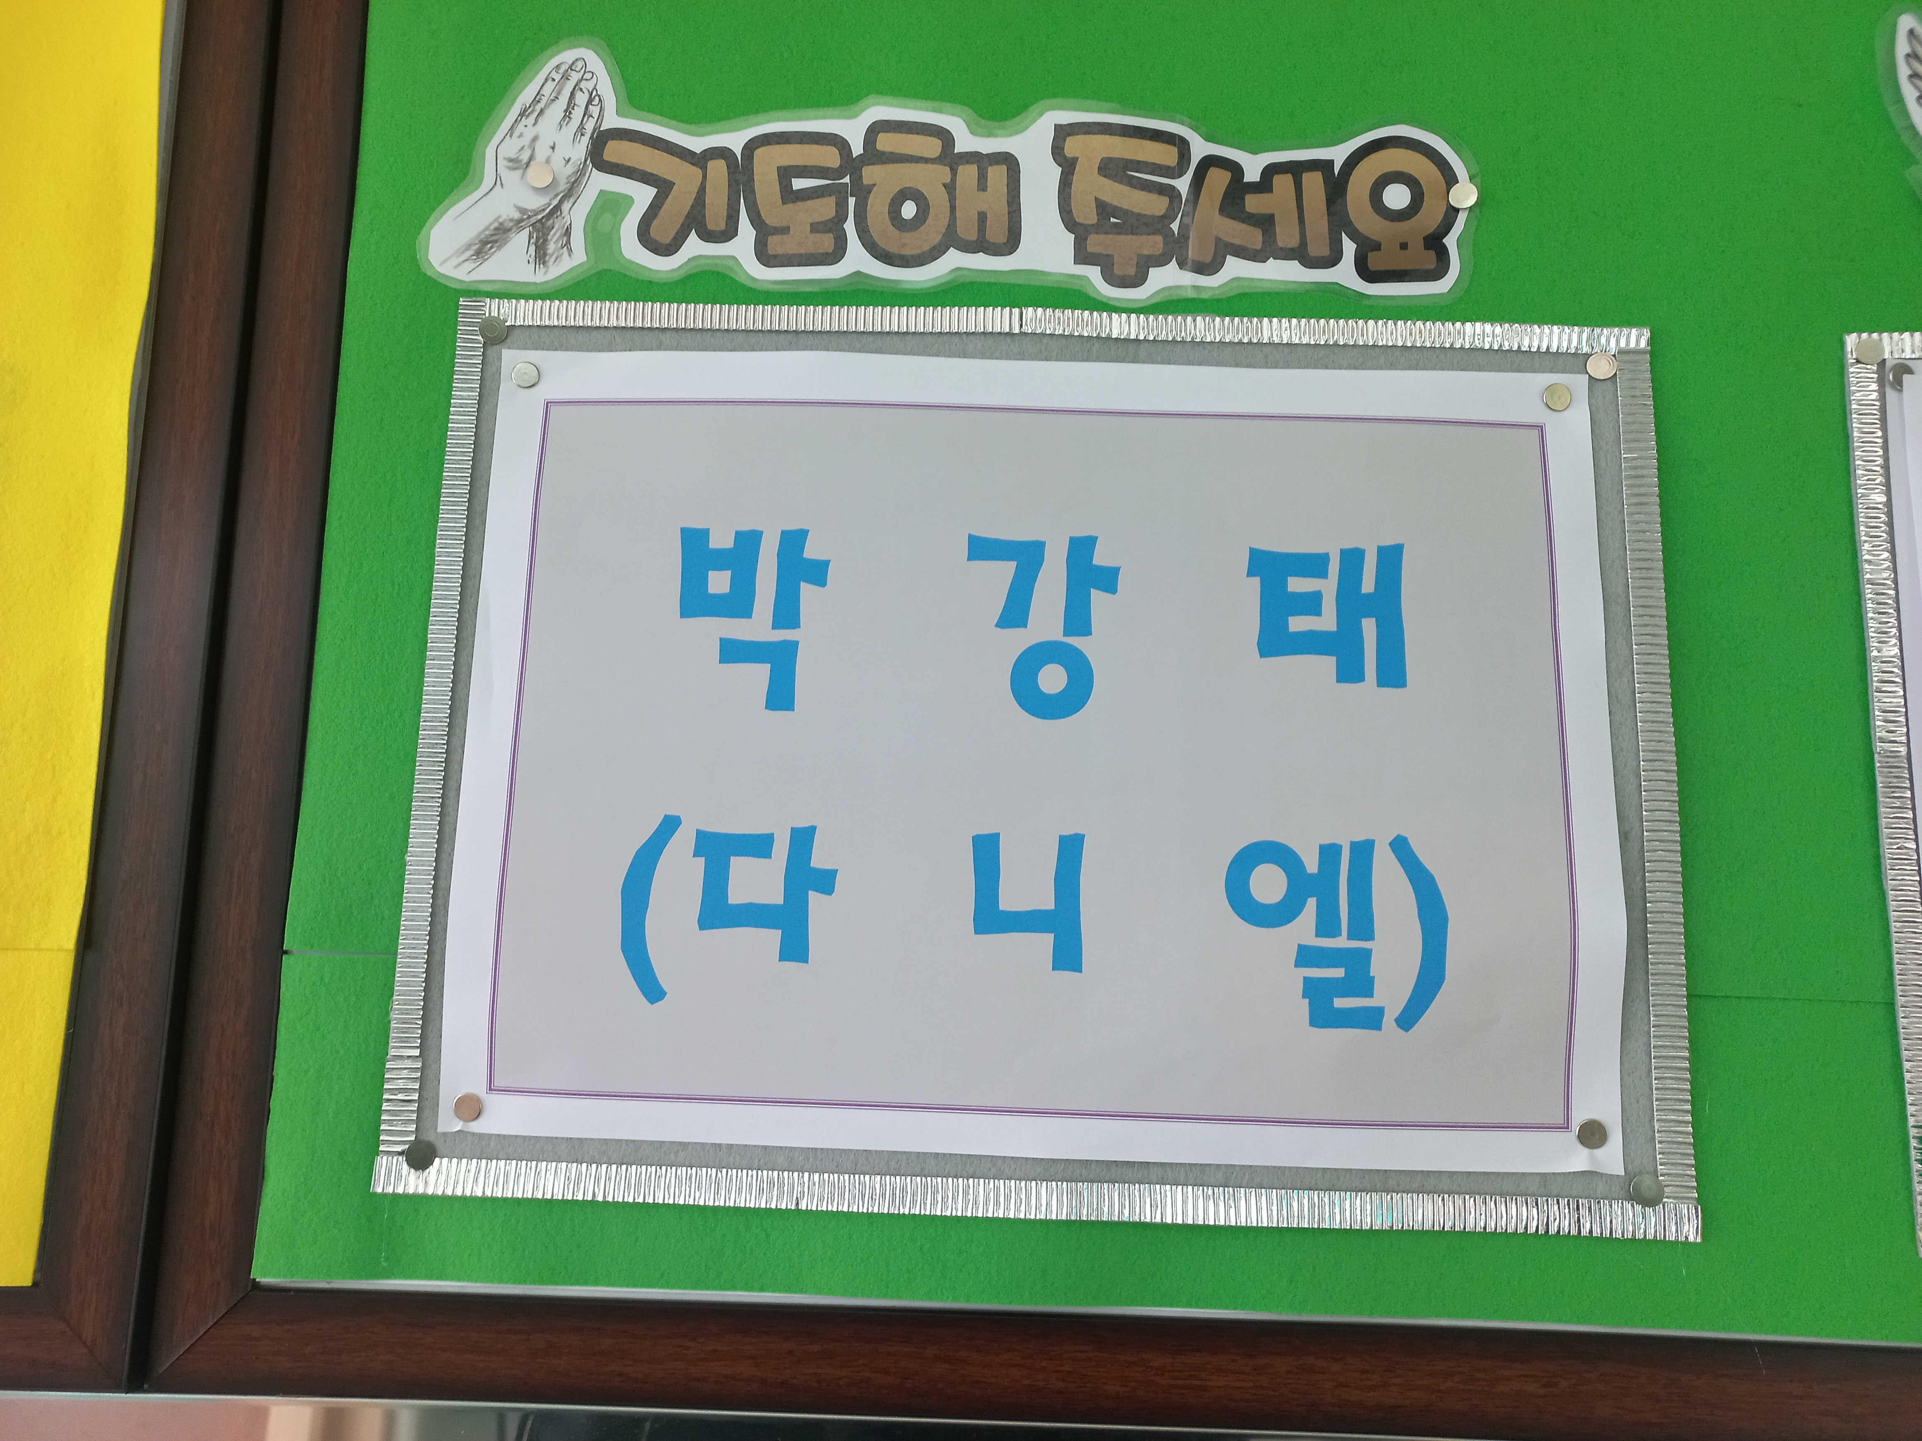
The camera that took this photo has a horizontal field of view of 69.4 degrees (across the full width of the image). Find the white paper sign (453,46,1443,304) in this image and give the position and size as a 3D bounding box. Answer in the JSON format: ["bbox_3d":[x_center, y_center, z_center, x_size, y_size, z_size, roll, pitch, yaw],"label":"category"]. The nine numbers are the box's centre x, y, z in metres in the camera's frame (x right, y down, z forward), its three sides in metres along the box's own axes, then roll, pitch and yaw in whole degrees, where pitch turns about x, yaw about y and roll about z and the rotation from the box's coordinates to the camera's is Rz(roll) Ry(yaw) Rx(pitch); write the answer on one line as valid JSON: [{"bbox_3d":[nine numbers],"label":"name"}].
[{"bbox_3d":[-0.005,-0.220,0.549,0.415,0.107,0.007,2,-9,1],"label":"white paper sign"}]

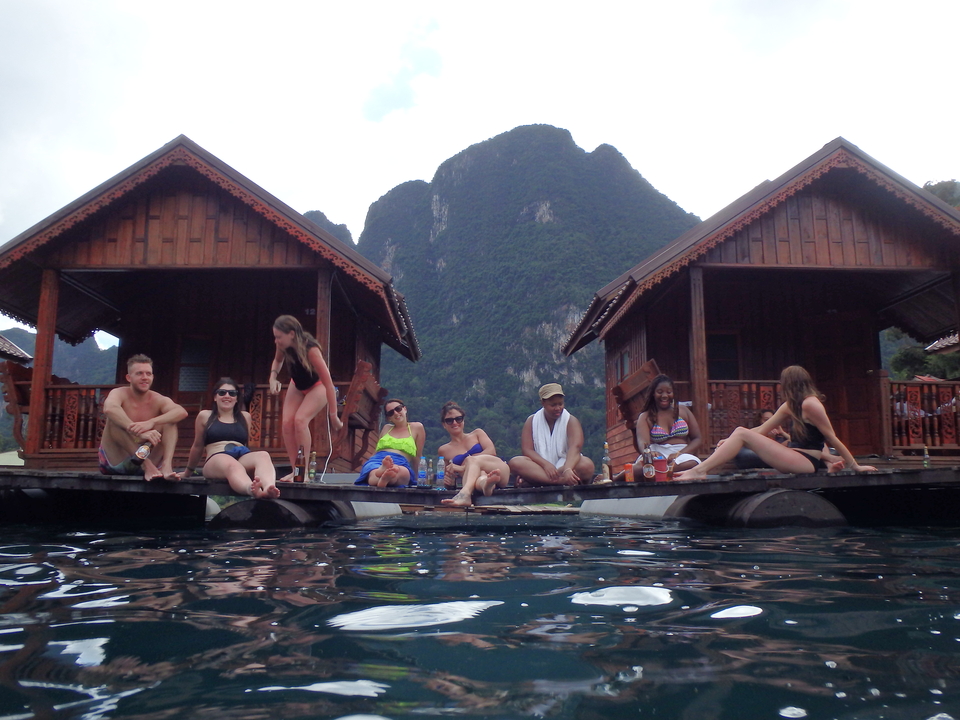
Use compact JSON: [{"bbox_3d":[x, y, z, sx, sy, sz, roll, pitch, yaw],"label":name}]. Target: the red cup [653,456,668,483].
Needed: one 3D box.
[{"bbox_3d":[1.409,0.856,6.063,0.130,0.185,0.130,0,-10,0],"label":"red cup"}]

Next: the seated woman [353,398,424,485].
[{"bbox_3d":[-0.714,0.640,6.333,0.550,0.780,0.950,0,-10,0],"label":"seated woman"}]

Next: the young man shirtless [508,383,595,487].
[{"bbox_3d":[0.575,0.595,6.240,0.700,0.820,0.600,0,-10,0],"label":"young man shirtless"}]

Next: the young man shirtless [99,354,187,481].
[{"bbox_3d":[-2.568,0.460,5.908,0.570,0.880,0.680,6,-12,-33],"label":"young man shirtless"}]

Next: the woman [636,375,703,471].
[{"bbox_3d":[1.554,0.548,6.400,0.540,0.840,0.600,-1,-10,8],"label":"woman"}]

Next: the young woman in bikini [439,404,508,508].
[{"bbox_3d":[-0.027,0.706,6.068,0.540,0.840,0.750,-2,-10,11],"label":"young woman in bikini"}]

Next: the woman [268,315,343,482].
[{"bbox_3d":[-1.384,0.303,6.158,0.500,1.310,0.520,-5,-11,26],"label":"woman"}]

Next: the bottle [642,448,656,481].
[{"bbox_3d":[1.312,0.803,6.011,0.073,0.265,0.073,0,-10,0],"label":"bottle"}]

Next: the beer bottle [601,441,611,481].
[{"bbox_3d":[0.975,0.786,6.034,0.077,0.305,0.077,0,-10,0],"label":"beer bottle"}]

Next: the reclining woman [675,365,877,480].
[{"bbox_3d":[2.224,0.479,5.905,1.430,0.840,0.570,0,-10,-3],"label":"reclining woman"}]

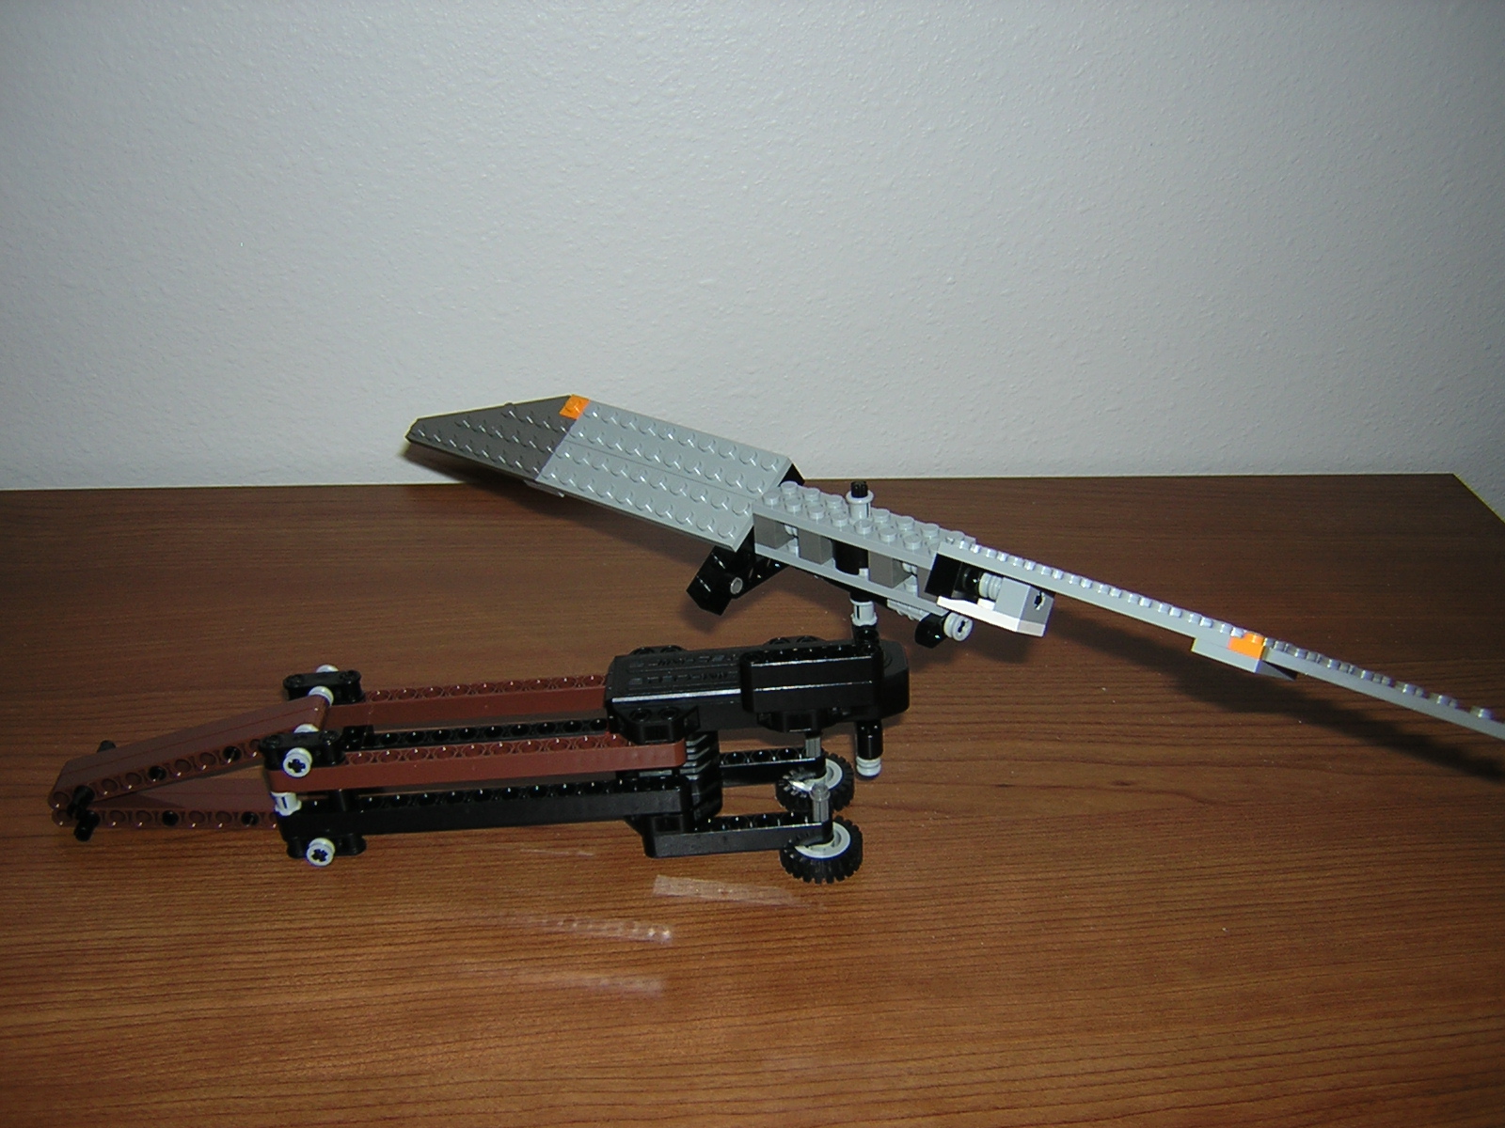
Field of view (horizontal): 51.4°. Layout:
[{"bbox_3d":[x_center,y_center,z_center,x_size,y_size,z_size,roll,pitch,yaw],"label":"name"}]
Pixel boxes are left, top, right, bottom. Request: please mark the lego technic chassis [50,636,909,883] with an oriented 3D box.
[{"bbox_3d":[-0.082,0.046,0.451,0.253,0.072,0.056,1,28,-3],"label":"lego technic chassis"}]

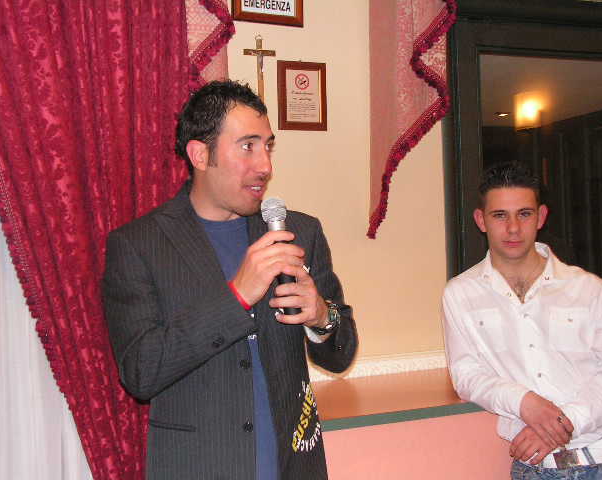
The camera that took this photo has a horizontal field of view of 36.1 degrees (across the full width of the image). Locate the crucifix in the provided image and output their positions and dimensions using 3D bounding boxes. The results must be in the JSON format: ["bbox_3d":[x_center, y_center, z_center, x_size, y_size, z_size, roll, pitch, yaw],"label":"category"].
[{"bbox_3d":[-0.112,-0.460,2.561,0.097,0.212,0.020,-2,0,-26],"label":"crucifix"}]

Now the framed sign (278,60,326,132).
[{"bbox_3d":[0.004,-0.407,2.620,0.142,0.192,0.018,-2,0,-26],"label":"framed sign"}]

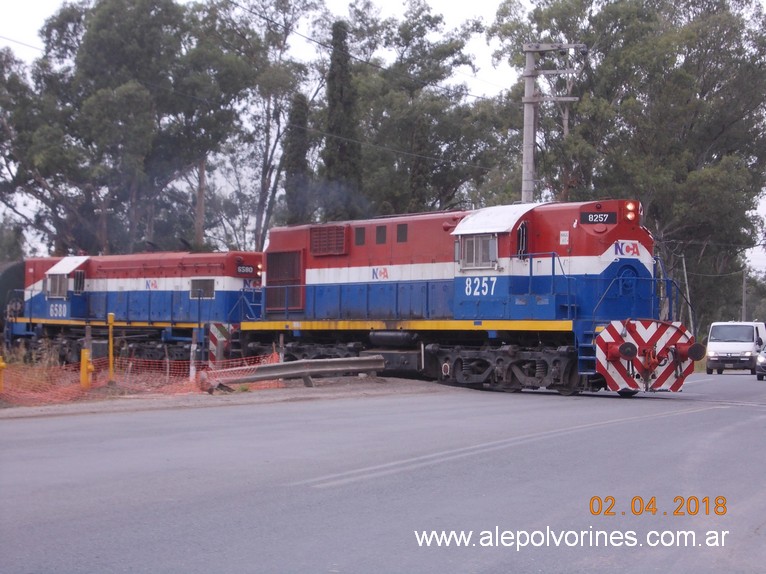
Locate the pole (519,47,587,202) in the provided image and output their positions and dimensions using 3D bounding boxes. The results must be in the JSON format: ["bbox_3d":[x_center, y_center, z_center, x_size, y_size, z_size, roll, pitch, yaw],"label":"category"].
[{"bbox_3d":[5.785,-2.687,72.700,2.250,11.400,0.480,1,-1,17],"label":"pole"}]

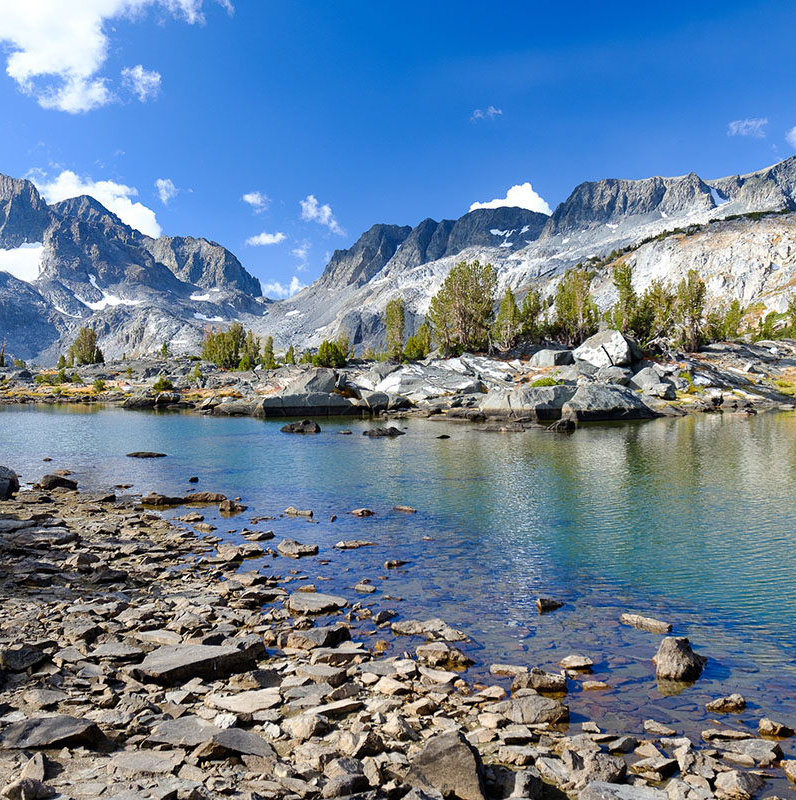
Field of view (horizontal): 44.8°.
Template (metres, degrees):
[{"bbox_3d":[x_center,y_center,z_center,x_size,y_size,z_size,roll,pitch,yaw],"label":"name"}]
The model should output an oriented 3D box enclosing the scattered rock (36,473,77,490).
[{"bbox_3d":[-5.400,1.280,15.299,0.548,0.254,0.383,0,1,-11],"label":"scattered rock"}]

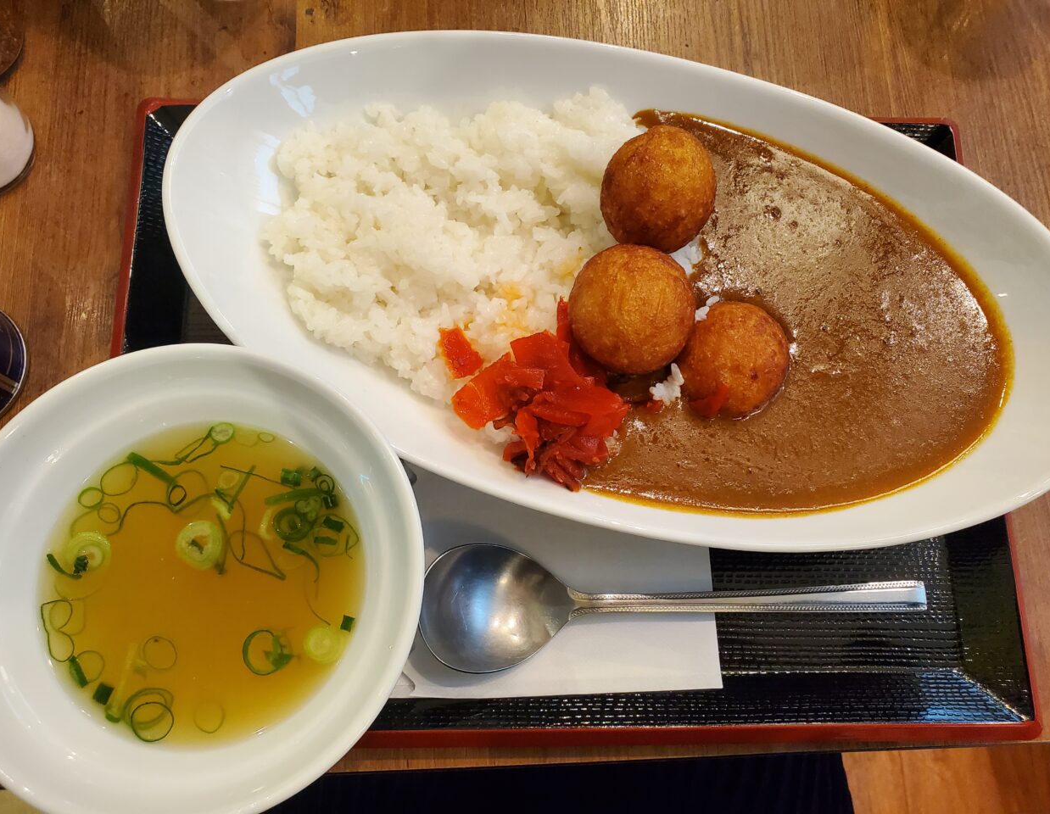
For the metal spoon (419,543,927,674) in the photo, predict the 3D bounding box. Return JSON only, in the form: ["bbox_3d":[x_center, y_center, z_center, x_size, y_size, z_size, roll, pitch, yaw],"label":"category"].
[{"bbox_3d":[0.055,0.070,0.288,0.184,0.021,0.044,-1,77,-3],"label":"metal spoon"}]

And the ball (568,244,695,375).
[{"bbox_3d":[0.036,-0.033,0.277,0.043,0.042,0.043,1,77,-3],"label":"ball"}]

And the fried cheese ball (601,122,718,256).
[{"bbox_3d":[0.048,-0.078,0.293,0.042,0.042,0.043,1,77,-3],"label":"fried cheese ball"}]

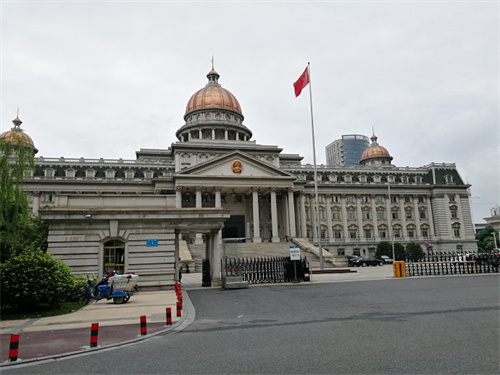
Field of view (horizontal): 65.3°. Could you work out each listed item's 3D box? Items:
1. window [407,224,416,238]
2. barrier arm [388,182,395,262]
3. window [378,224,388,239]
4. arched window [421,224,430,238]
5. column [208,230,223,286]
[{"bbox_3d":[41.218,11.132,99.527,2.710,3.732,0.450,0,-11,-14],"label":"window"},{"bbox_3d":[9.745,2.330,26.822,0.110,5.460,0.090,1,-11,-11],"label":"barrier arm"},{"bbox_3d":[33.434,10.923,97.661,2.609,3.663,0.450,0,-11,-14],"label":"window"},{"bbox_3d":[45.223,11.239,100.488,2.763,3.768,0.450,0,-11,-14],"label":"arched window"},{"bbox_3d":[-1.895,4.066,22.400,0.630,3.320,0.630,0,-10,-9],"label":"column"}]

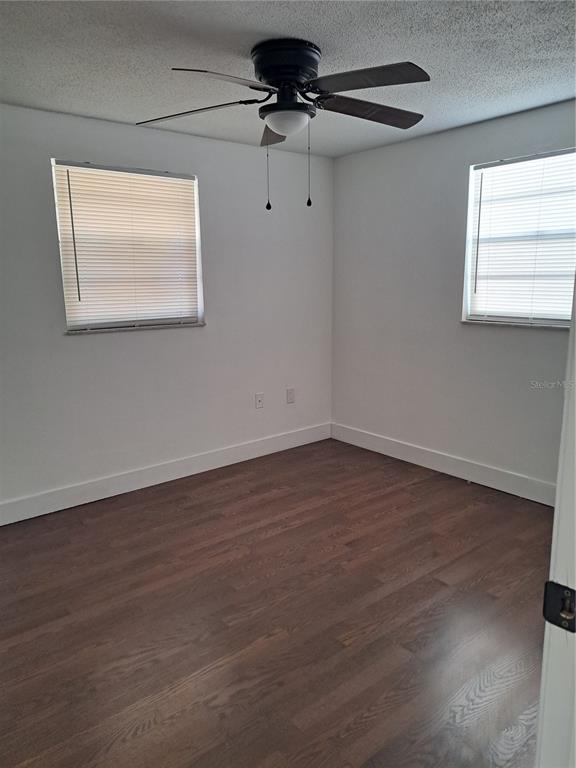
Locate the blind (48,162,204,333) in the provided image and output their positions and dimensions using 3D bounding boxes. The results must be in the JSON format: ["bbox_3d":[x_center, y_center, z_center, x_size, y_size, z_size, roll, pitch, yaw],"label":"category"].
[{"bbox_3d":[-0.982,-0.846,3.393,0.938,0.980,0.100,-10,15,-38],"label":"blind"}]

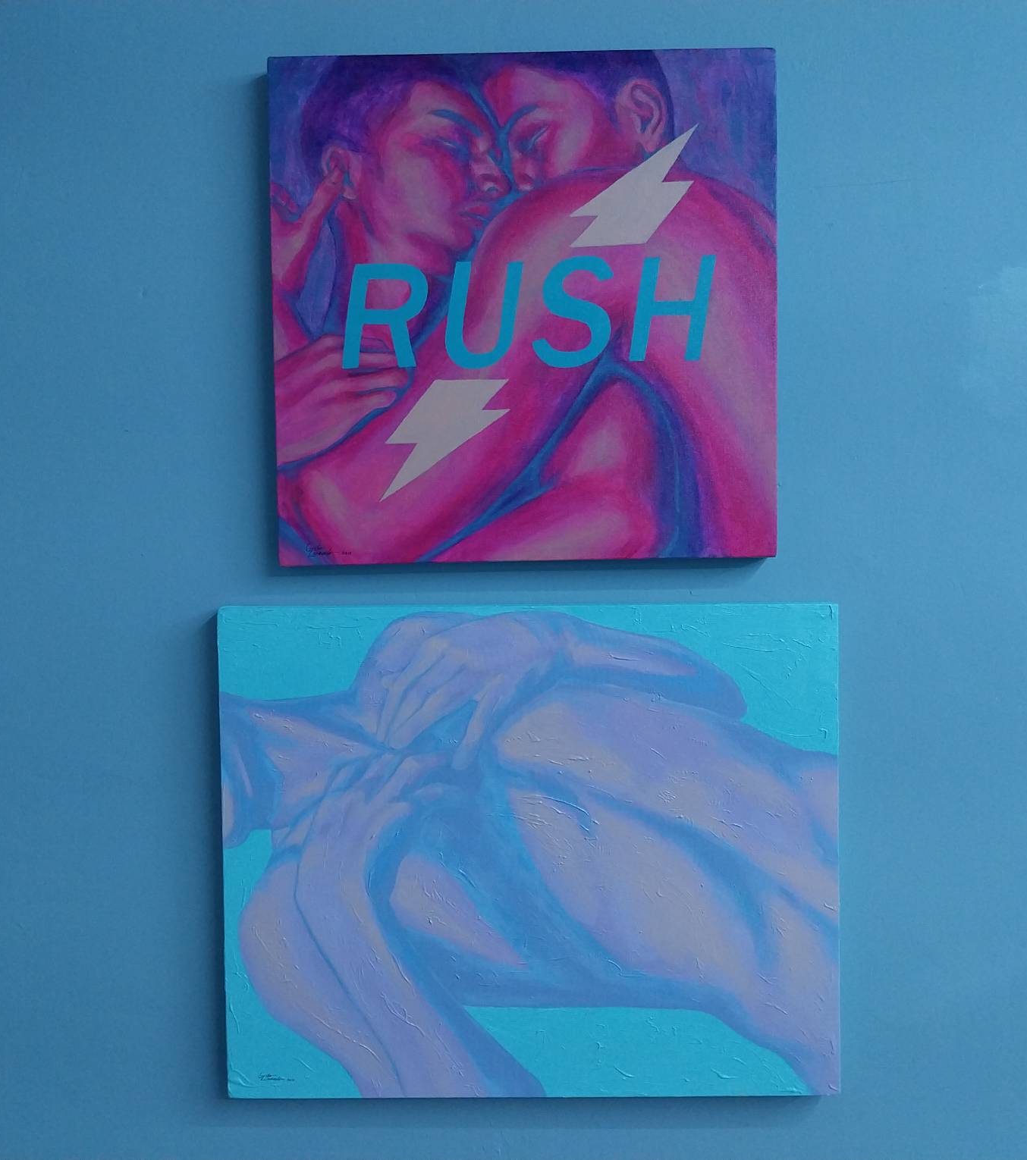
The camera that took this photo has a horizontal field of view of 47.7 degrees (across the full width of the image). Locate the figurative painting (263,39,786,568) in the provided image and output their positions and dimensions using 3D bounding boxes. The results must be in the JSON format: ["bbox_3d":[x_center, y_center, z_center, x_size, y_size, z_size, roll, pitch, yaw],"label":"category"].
[{"bbox_3d":[0.014,-0.329,1.425,0.610,0.612,0.031,-1,2,1],"label":"figurative painting"}]

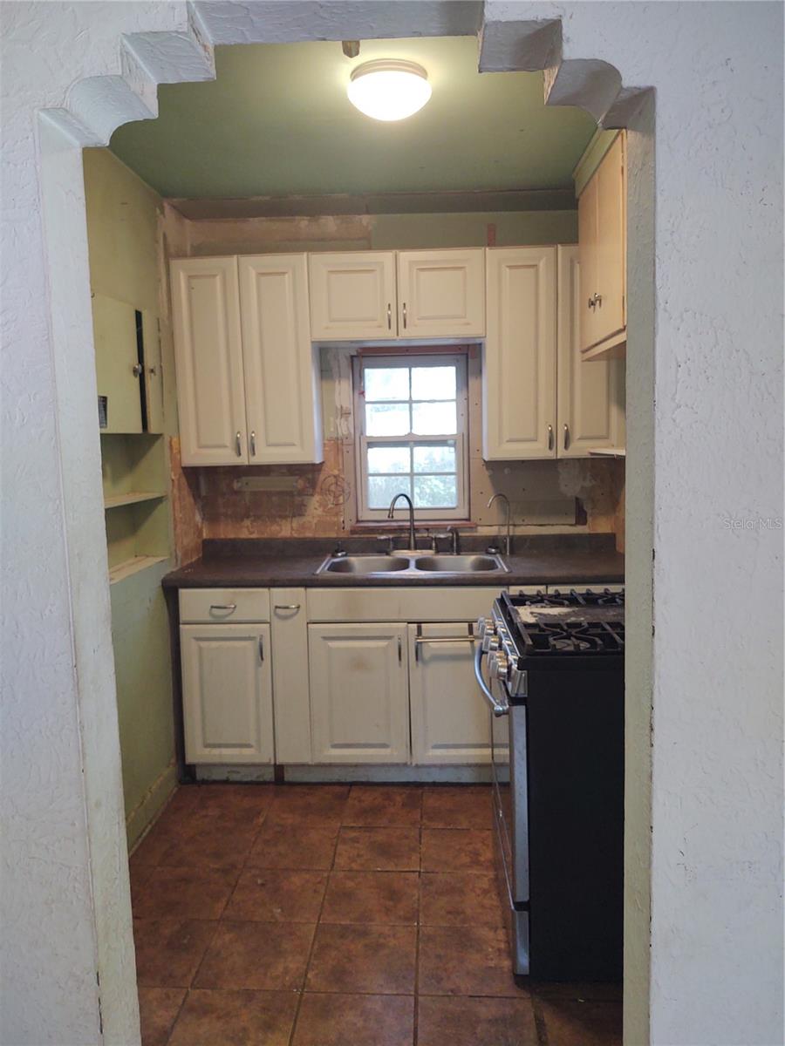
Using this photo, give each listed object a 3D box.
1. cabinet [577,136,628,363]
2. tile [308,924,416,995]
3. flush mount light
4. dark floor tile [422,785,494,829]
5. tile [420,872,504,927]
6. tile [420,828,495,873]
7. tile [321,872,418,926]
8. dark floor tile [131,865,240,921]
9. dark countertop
[{"bbox_3d":[0.852,-0.913,2.783,0.280,0.652,0.870,-1,7,3],"label":"cabinet"},{"bbox_3d":[-0.081,1.254,2.350,0.306,0.012,0.306,-1,7,3],"label":"tile"},{"bbox_3d":[-0.007,-1.157,2.219,0.227,0.106,0.227,-1,7,4],"label":"flush mount light"},{"bbox_3d":[0.273,1.139,3.256,0.306,0.012,0.330,-1,7,3],"label":"dark floor tile"},{"bbox_3d":[0.241,1.213,2.637,0.306,0.012,0.306,-1,7,3],"label":"tile"},{"bbox_3d":[0.261,1.189,2.969,0.305,0.010,0.305,-1,7,3],"label":"tile"},{"bbox_3d":[-0.065,1.229,2.680,0.305,0.010,0.305,-1,7,3],"label":"tile"},{"bbox_3d":[-0.682,1.237,2.716,0.305,0.010,0.305,-1,7,3],"label":"dark floor tile"},{"bbox_3d":[0.050,0.157,3.549,1.940,0.120,0.610,-1,7,4],"label":"dark countertop"}]

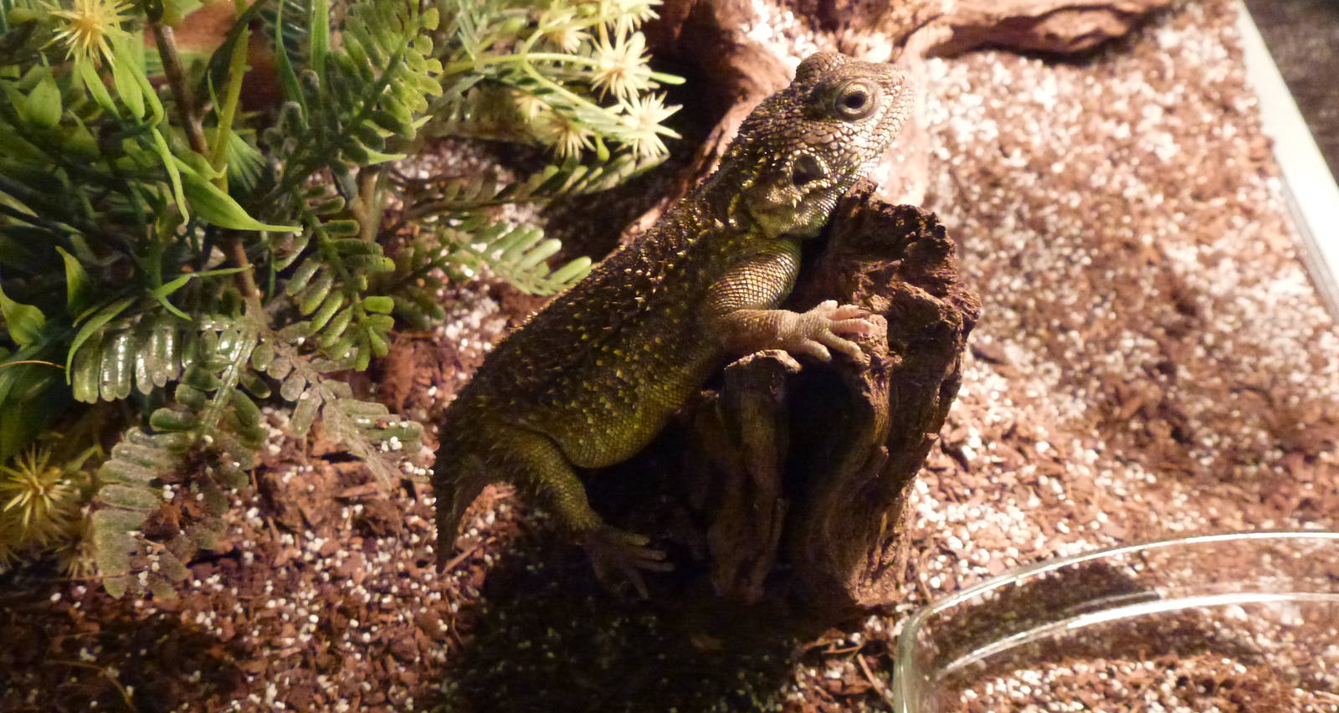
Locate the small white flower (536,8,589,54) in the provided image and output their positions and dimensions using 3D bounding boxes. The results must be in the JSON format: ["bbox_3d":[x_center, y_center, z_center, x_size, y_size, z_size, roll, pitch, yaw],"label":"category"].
[{"bbox_3d":[-0.035,-0.104,0.560,0.018,0.017,0.015,-32,23,-27],"label":"small white flower"}]

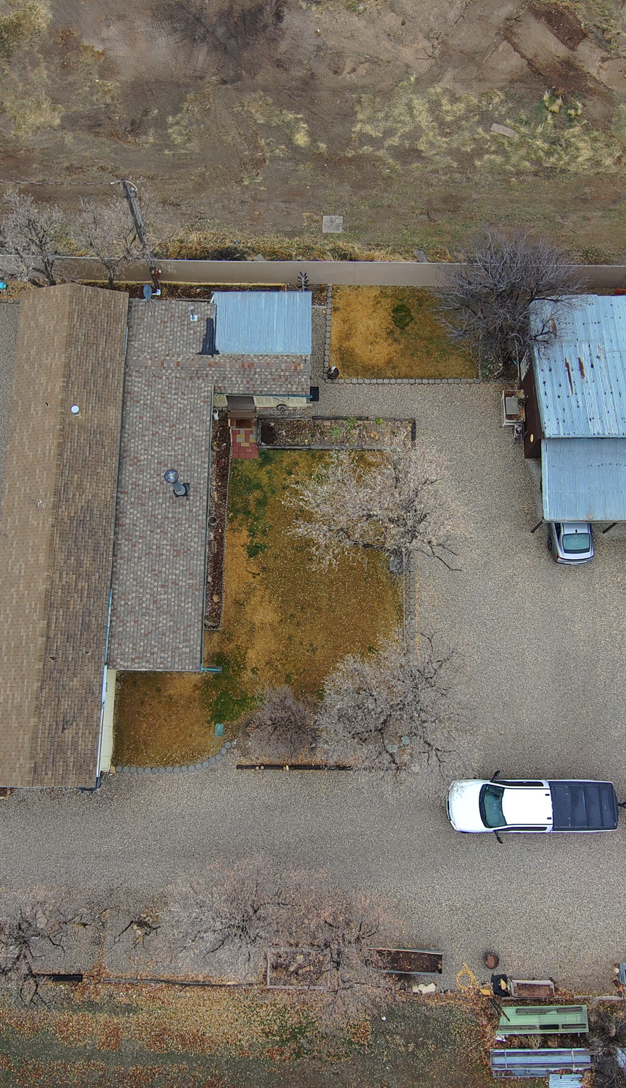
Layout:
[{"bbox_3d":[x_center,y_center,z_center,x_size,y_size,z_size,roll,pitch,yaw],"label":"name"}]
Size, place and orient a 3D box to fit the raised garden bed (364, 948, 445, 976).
[{"bbox_3d":[3.642,16.699,35.349,3.120,0.500,0.820,3,76,0],"label":"raised garden bed"}]

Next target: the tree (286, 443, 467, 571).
[{"bbox_3d":[2.710,-1.429,37.585,7.200,4.700,5.500,0,75,-1],"label":"tree"}]

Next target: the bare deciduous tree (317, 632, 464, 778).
[{"bbox_3d":[3.096,6.491,35.627,5.900,4.800,5.720,0,76,-1],"label":"bare deciduous tree"}]

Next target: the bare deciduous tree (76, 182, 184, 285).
[{"bbox_3d":[-8.539,-14.007,40.672,4.600,4.600,4.300,0,75,-1],"label":"bare deciduous tree"}]

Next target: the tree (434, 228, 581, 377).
[{"bbox_3d":[8.485,-10.429,39.077,6.350,6.300,6.540,0,76,-1],"label":"tree"}]

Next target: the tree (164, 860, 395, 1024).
[{"bbox_3d":[-1.077,14.739,32.849,8.514,4.800,5.841,0,75,-1],"label":"tree"}]

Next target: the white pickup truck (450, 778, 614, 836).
[{"bbox_3d":[8.957,10.679,35.831,6.750,1.980,2.080,1,76,-1],"label":"white pickup truck"}]

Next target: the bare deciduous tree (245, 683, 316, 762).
[{"bbox_3d":[-1.356,7.362,36.429,3.030,2.700,3.020,0,76,-1],"label":"bare deciduous tree"}]

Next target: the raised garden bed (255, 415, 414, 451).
[{"bbox_3d":[1.055,-5.122,40.785,7.200,0.300,1.670,1,75,-1],"label":"raised garden bed"}]

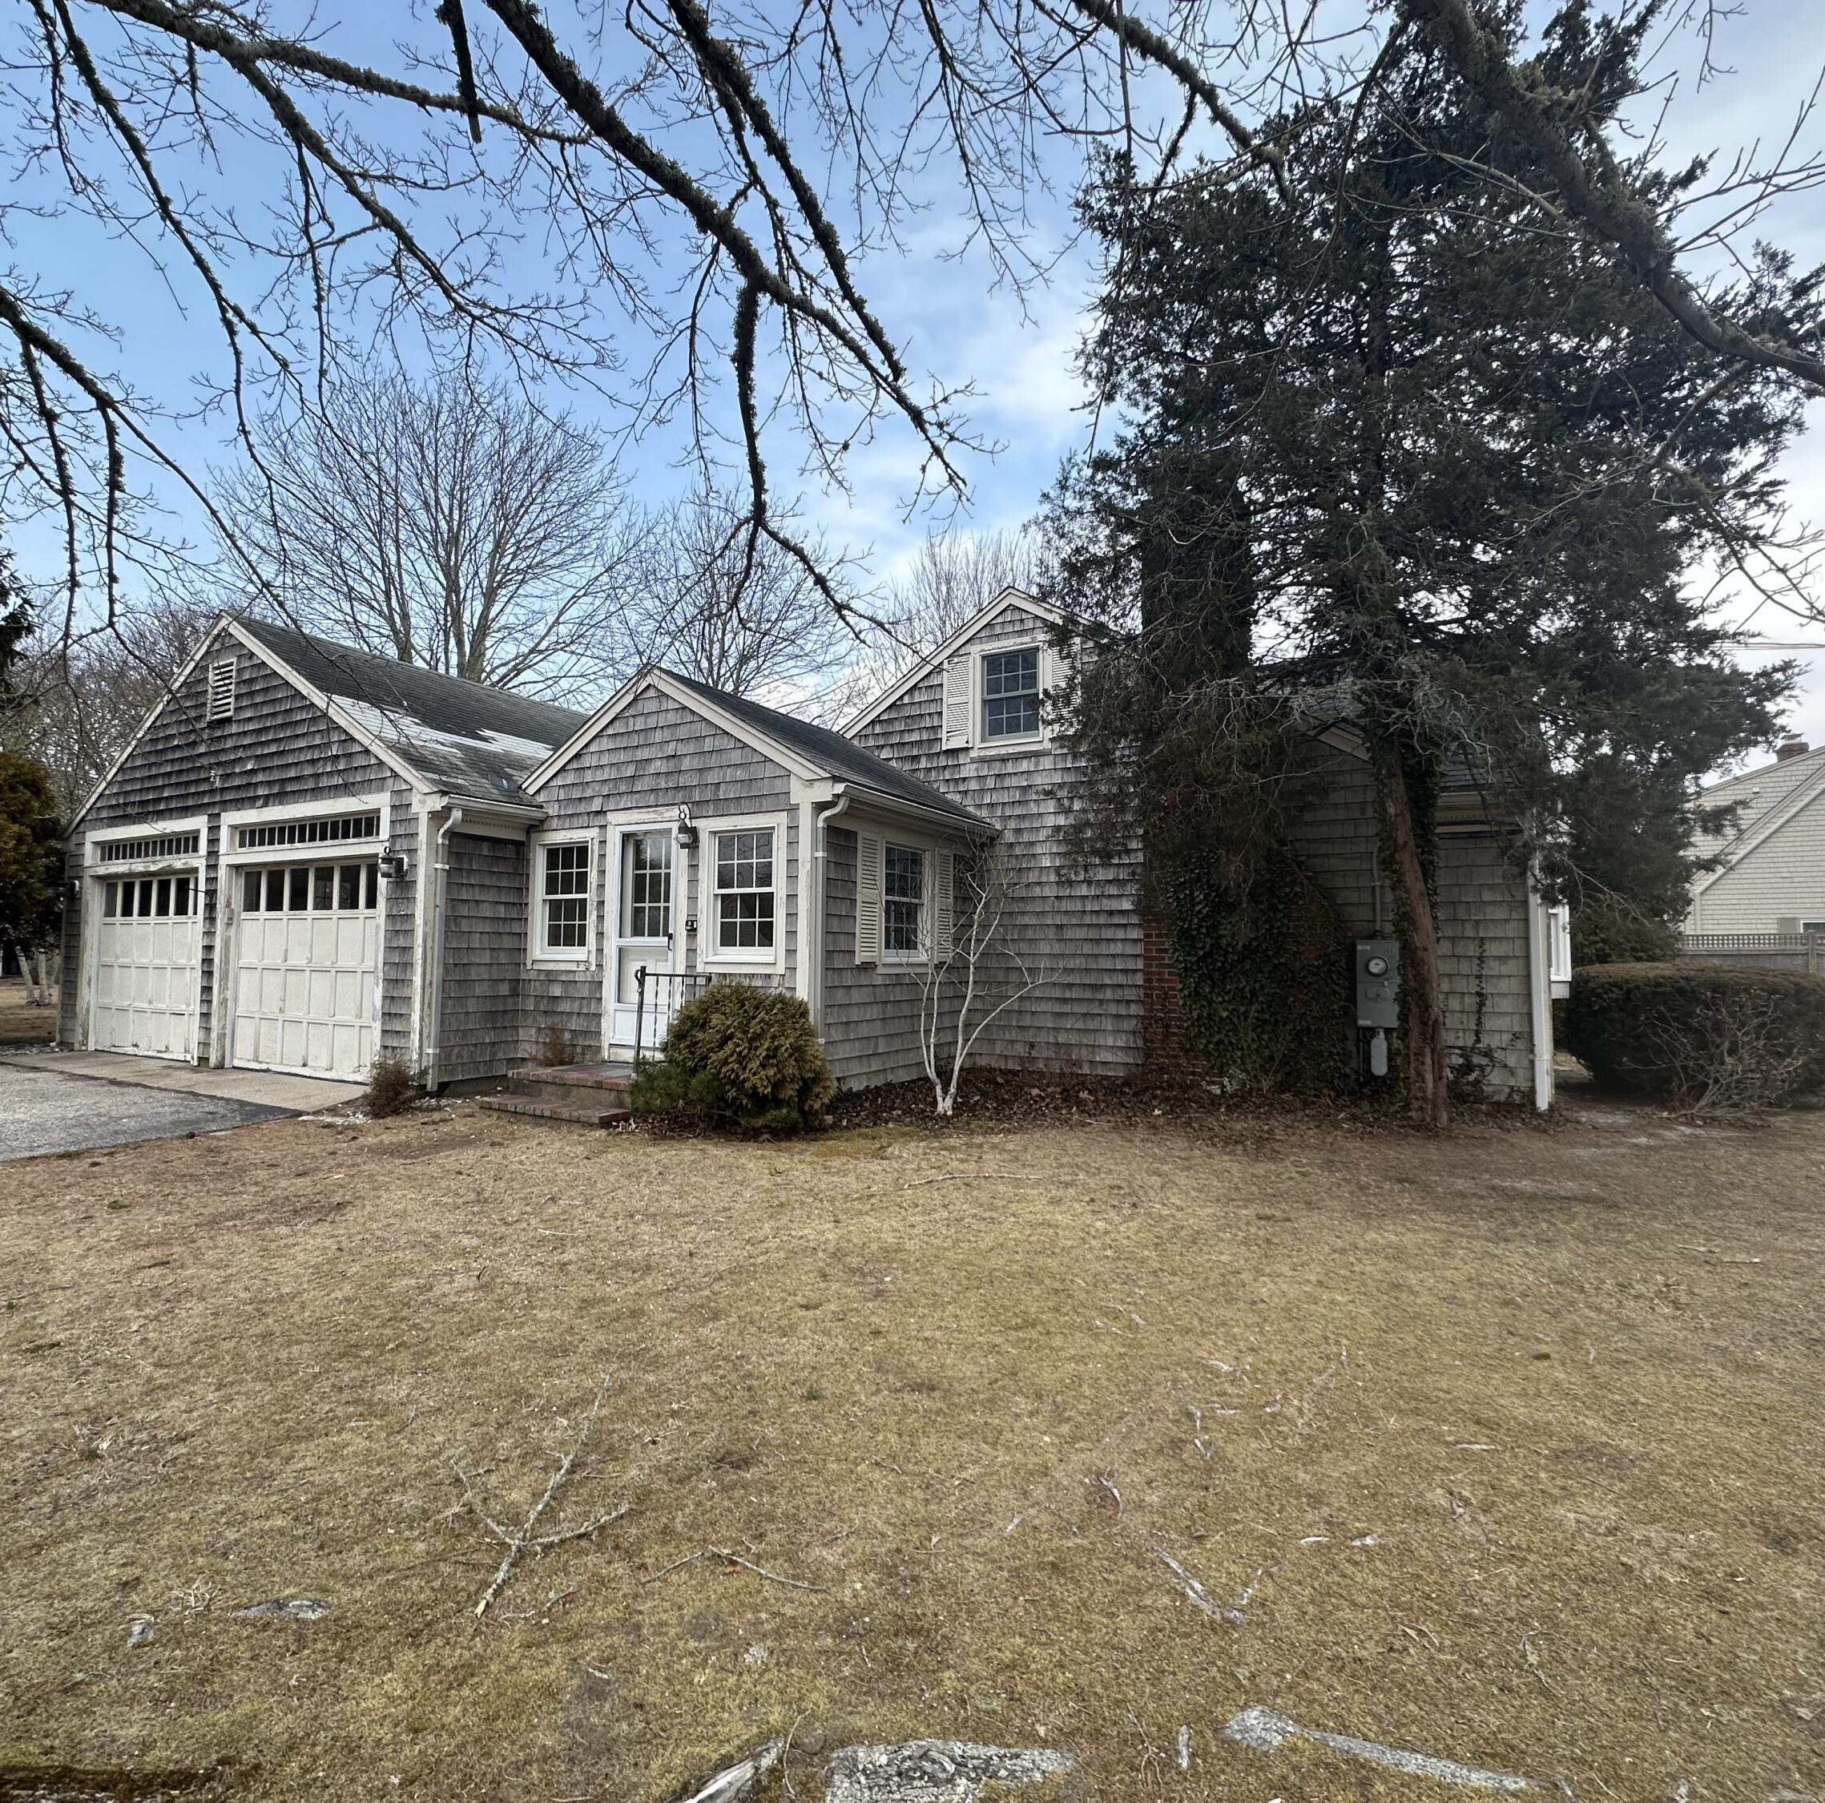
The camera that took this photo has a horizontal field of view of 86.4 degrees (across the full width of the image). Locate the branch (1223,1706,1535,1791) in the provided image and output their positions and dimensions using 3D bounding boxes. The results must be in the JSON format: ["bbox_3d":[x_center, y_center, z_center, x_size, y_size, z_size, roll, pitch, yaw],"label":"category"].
[{"bbox_3d":[0.829,1.508,1.748,0.522,0.060,0.100,-1,-4,17],"label":"branch"}]

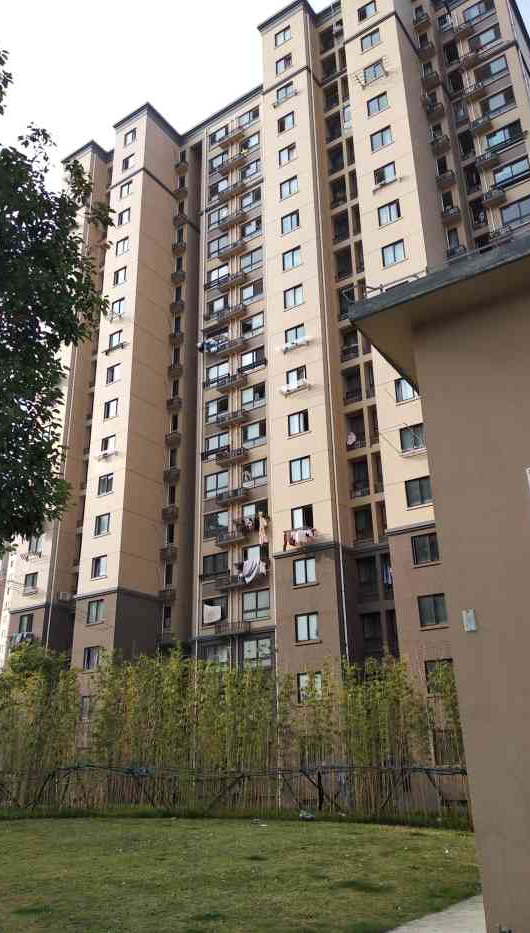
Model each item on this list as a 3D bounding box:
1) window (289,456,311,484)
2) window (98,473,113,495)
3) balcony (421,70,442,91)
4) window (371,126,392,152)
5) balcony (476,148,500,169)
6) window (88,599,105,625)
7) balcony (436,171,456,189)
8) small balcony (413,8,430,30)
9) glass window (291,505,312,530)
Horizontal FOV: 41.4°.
[{"bbox_3d":[2.059,0.201,39.837,1.341,1.371,0.153,-15,-26,31],"label":"window"},{"bbox_3d":[-11.078,1.253,48.677,1.299,1.296,0.117,-15,-26,31],"label":"window"},{"bbox_3d":[11.416,-26.474,48.276,1.113,0.820,0.586,-15,-26,31],"label":"balcony"},{"bbox_3d":[7.394,-20.691,44.334,1.351,1.321,0.177,-15,-26,30],"label":"window"},{"bbox_3d":[13.919,-18.996,43.758,1.200,0.682,0.580,-15,-26,31],"label":"balcony"},{"bbox_3d":[-10.789,9.331,44.986,1.443,1.431,0.177,-15,-26,30],"label":"window"},{"bbox_3d":[11.713,-18.386,45.143,1.119,0.682,0.580,-15,-26,31],"label":"balcony"},{"bbox_3d":[11.164,-31.626,49.958,1.100,0.650,0.680,-14,-26,30],"label":"small balcony"},{"bbox_3d":[2.079,2.896,38.423,1.302,1.334,0.117,-15,-26,31],"label":"glass window"}]

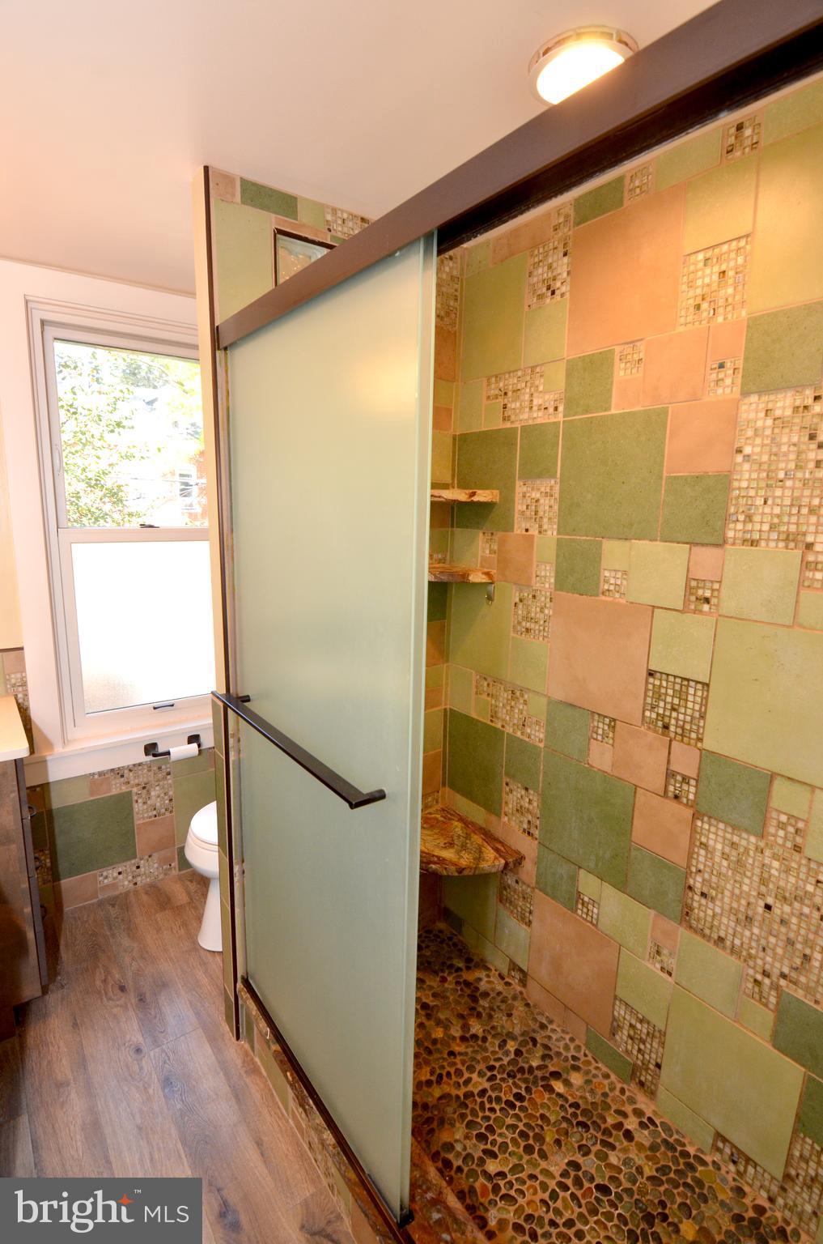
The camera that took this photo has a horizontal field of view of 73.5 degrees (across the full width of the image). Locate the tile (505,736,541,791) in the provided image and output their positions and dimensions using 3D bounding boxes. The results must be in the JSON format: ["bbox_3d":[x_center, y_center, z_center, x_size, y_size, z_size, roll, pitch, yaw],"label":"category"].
[{"bbox_3d":[0.356,0.443,1.742,0.010,0.149,0.152,-6,13,-35],"label":"tile"}]

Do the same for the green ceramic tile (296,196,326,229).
[{"bbox_3d":[-0.268,-1.086,1.473,0.073,0.060,0.010,-6,12,-35],"label":"green ceramic tile"}]

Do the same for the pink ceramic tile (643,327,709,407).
[{"bbox_3d":[0.601,-0.573,1.256,0.011,0.149,0.149,-6,12,-35],"label":"pink ceramic tile"}]

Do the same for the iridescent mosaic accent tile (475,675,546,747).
[{"bbox_3d":[0.317,0.281,1.794,0.012,0.152,0.310,-7,12,-36],"label":"iridescent mosaic accent tile"}]

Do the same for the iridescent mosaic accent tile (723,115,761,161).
[{"bbox_3d":[0.665,-0.966,1.103,0.008,0.064,0.070,-6,12,-35],"label":"iridescent mosaic accent tile"}]

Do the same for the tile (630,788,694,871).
[{"bbox_3d":[0.636,0.520,1.399,0.010,0.151,0.149,-7,13,-36],"label":"tile"}]

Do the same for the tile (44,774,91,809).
[{"bbox_3d":[-1.363,0.669,2.186,0.150,0.106,0.011,-6,12,-35],"label":"tile"}]

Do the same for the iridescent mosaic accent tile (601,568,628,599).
[{"bbox_3d":[0.529,-0.100,1.427,0.008,0.074,0.074,-6,12,-35],"label":"iridescent mosaic accent tile"}]

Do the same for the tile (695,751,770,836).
[{"bbox_3d":[0.719,0.379,1.232,0.011,0.149,0.149,-6,12,-35],"label":"tile"}]

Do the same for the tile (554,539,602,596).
[{"bbox_3d":[0.462,-0.150,1.516,0.010,0.150,0.150,-6,12,-35],"label":"tile"}]

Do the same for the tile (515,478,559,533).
[{"bbox_3d":[0.374,-0.331,1.618,0.012,0.152,0.149,-7,12,-36],"label":"tile"}]

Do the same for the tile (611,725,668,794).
[{"bbox_3d":[0.596,0.350,1.428,0.010,0.150,0.149,-7,13,-36],"label":"tile"}]

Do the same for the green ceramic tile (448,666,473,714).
[{"bbox_3d":[0.183,0.247,1.974,0.012,0.152,0.138,-7,12,-36],"label":"green ceramic tile"}]

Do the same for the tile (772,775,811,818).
[{"bbox_3d":[0.797,0.370,1.155,0.010,0.072,0.072,-7,13,-36],"label":"tile"}]

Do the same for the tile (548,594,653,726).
[{"bbox_3d":[0.499,0.089,1.484,0.010,0.298,0.298,-8,14,-38],"label":"tile"}]

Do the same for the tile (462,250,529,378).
[{"bbox_3d":[0.244,-0.891,1.636,0.010,0.298,0.244,-8,14,-38],"label":"tile"}]

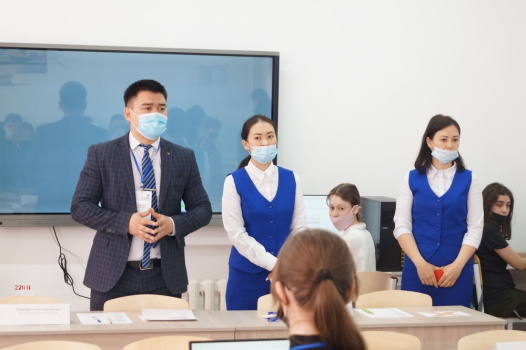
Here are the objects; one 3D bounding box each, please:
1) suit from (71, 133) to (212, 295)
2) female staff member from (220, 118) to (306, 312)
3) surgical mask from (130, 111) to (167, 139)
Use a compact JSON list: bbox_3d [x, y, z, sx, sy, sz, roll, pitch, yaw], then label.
[{"bbox_3d":[-0.550,0.175,5.420,0.620,0.730,0.360,0,3,-15],"label":"suit"},{"bbox_3d":[0.000,0.525,5.660,0.410,1.620,0.290,0,3,-18],"label":"female staff member"},{"bbox_3d":[-0.507,-0.222,5.370,0.150,0.130,0.110,-1,3,-32],"label":"surgical mask"}]

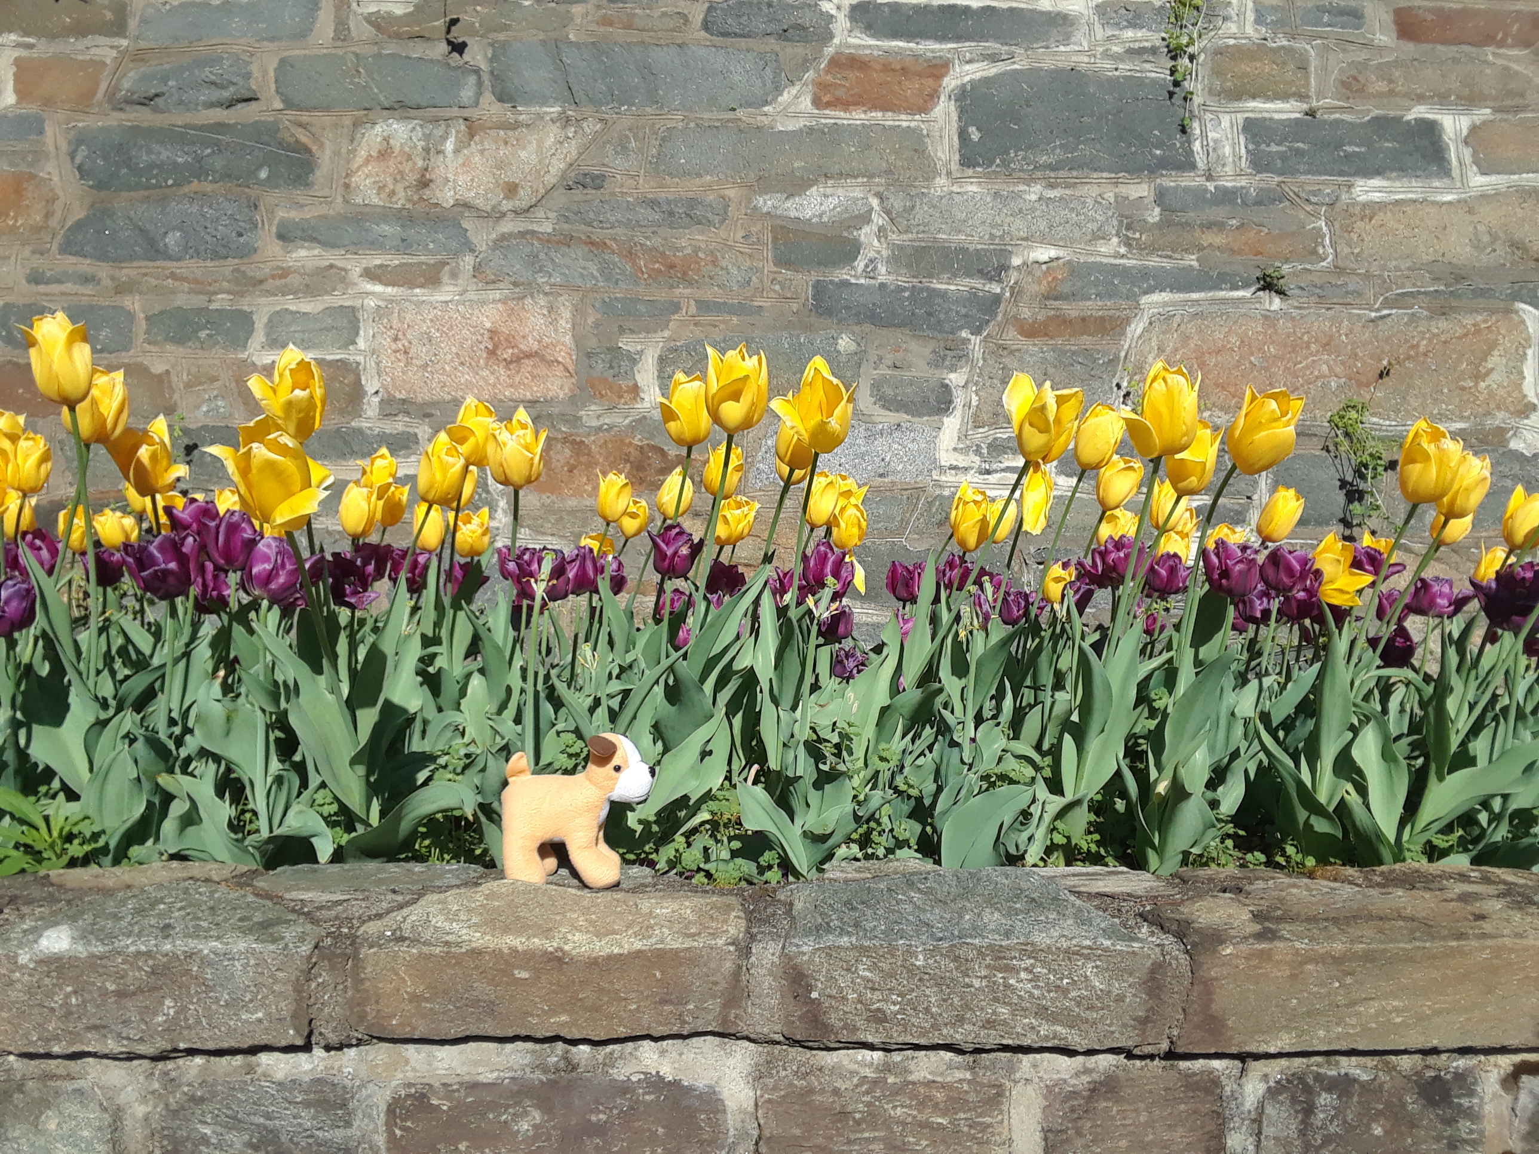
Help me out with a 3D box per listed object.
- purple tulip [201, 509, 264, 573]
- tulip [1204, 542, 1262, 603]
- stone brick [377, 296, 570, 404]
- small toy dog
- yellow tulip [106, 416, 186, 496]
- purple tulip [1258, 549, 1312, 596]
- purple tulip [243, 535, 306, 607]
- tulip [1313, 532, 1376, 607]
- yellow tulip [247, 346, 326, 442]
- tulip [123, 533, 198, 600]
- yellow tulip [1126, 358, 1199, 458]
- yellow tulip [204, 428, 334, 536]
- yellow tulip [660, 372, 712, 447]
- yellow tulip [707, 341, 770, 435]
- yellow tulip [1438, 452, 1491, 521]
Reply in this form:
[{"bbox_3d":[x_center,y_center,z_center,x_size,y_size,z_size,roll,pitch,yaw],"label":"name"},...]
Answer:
[{"bbox_3d":[-0.536,-0.036,1.330,0.059,0.062,0.056,0,2,0],"label":"purple tulip"},{"bbox_3d":[0.458,-0.006,1.320,0.057,0.059,0.055,-7,-1,0],"label":"tulip"},{"bbox_3d":[-0.515,-0.396,2.330,0.339,0.182,0.130,0,-2,0],"label":"stone brick"},{"bbox_3d":[-0.172,0.208,1.190,0.133,0.135,0.068,0,2,9],"label":"small toy dog"},{"bbox_3d":[-0.672,-0.131,1.440,0.084,0.084,0.072,0,2,0],"label":"yellow tulip"},{"bbox_3d":[0.535,-0.006,1.380,0.054,0.048,0.054,0,2,0],"label":"purple tulip"},{"bbox_3d":[-0.449,-0.005,1.210,0.058,0.065,0.057,0,-1,0],"label":"purple tulip"},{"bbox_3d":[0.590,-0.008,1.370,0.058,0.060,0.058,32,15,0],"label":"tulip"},{"bbox_3d":[-0.496,-0.188,1.370,0.075,0.095,0.072,-12,12,0],"label":"yellow tulip"},{"bbox_3d":[-0.566,-0.009,1.240,0.067,0.063,0.062,-9,-1,0],"label":"tulip"},{"bbox_3d":[0.361,-0.155,1.230,0.067,0.090,0.057,5,-1,0],"label":"yellow tulip"},{"bbox_3d":[-0.425,-0.082,1.130,0.106,0.090,0.085,-11,2,0],"label":"yellow tulip"},{"bbox_3d":[-0.087,-0.174,1.390,0.053,0.079,0.051,-5,-1,0],"label":"yellow tulip"},{"bbox_3d":[-0.032,-0.188,1.330,0.062,0.087,0.062,0,2,0],"label":"yellow tulip"},{"bbox_3d":[0.728,-0.095,1.400,0.053,0.074,0.053,20,-1,0],"label":"yellow tulip"}]

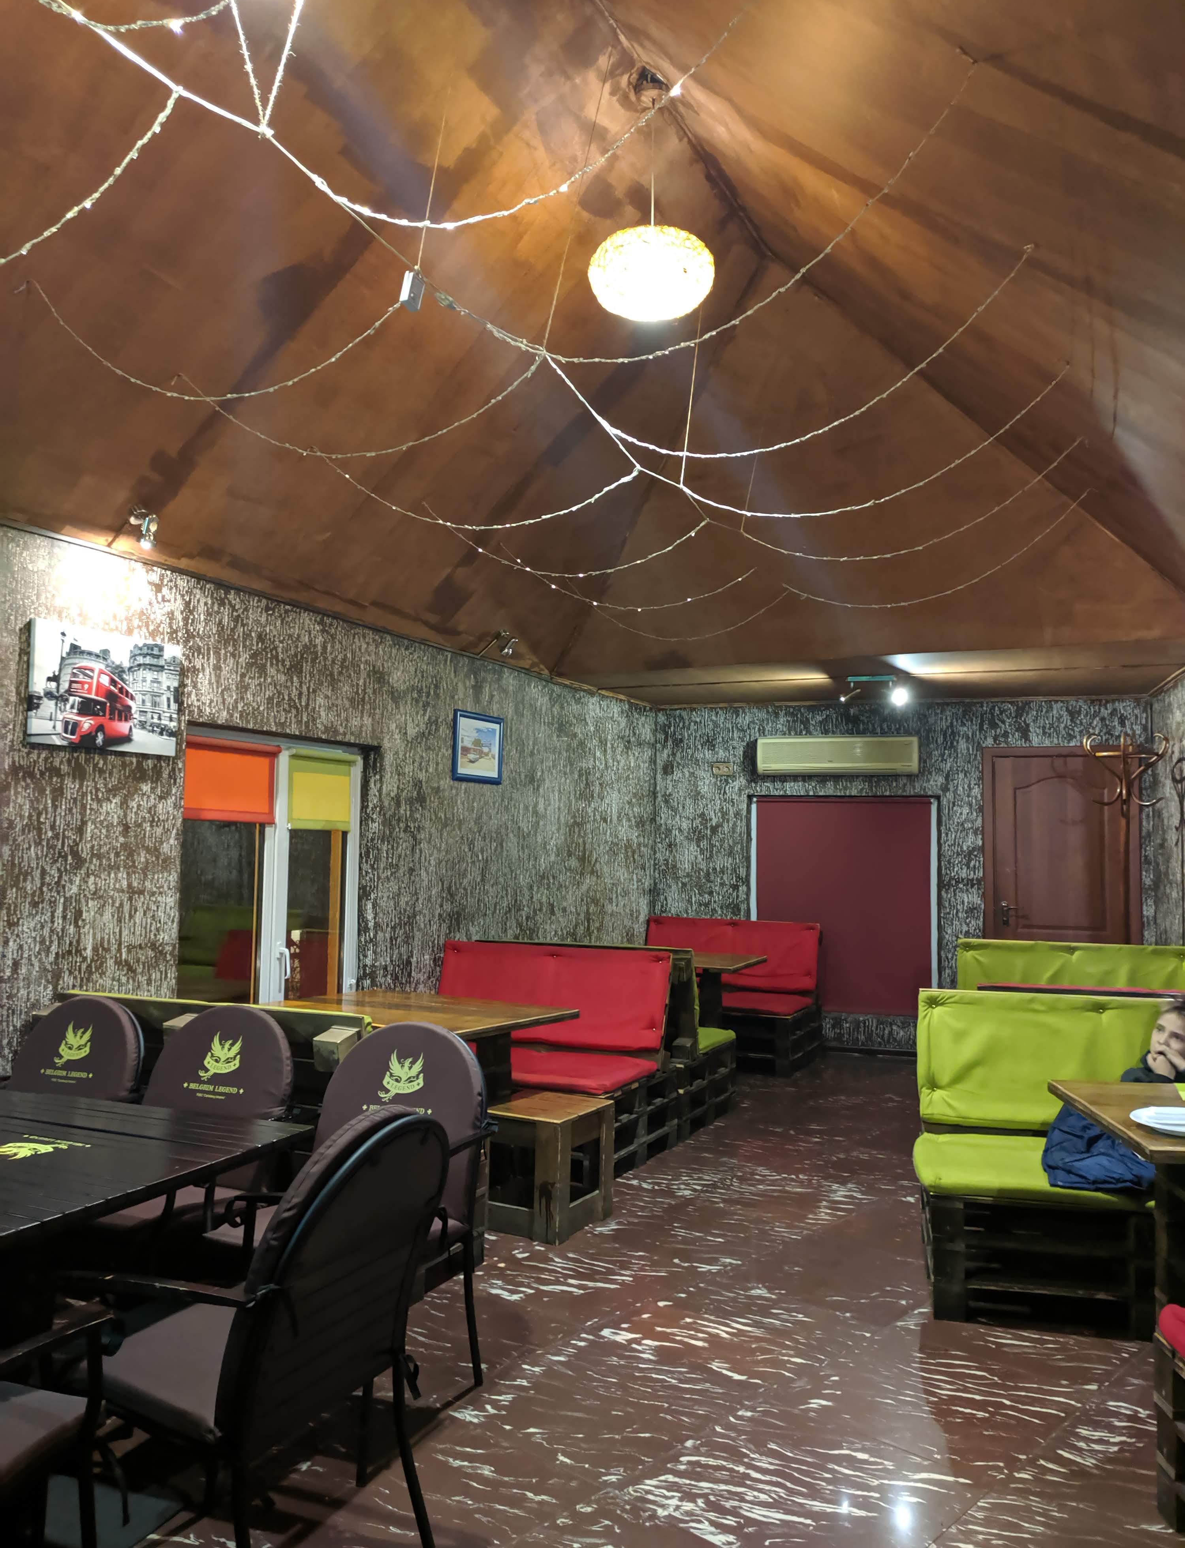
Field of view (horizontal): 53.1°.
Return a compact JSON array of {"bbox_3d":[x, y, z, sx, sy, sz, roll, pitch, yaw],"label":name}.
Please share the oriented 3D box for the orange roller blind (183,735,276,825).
[{"bbox_3d":[-1.558,0.036,5.127,0.050,0.349,0.563,-1,-4,27],"label":"orange roller blind"}]

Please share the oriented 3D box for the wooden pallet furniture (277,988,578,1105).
[{"bbox_3d":[-0.708,1.264,4.497,1.088,0.743,0.713,-2,-4,34],"label":"wooden pallet furniture"}]

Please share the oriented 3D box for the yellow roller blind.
[{"bbox_3d":[-1.288,0.087,5.643,0.050,0.354,0.467,-1,-4,27],"label":"yellow roller blind"}]

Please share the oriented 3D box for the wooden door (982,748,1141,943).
[{"bbox_3d":[3.020,0.856,7.654,0.951,2.052,0.100,-1,-4,23],"label":"wooden door"}]

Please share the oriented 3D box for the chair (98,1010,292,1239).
[{"bbox_3d":[-1.176,1.098,3.147,0.575,0.896,0.616,-1,-4,23],"label":"chair"}]

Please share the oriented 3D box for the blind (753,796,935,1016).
[{"bbox_3d":[1.750,0.921,8.342,1.234,1.504,0.060,0,-4,20],"label":"blind"}]

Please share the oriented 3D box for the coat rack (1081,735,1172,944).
[{"bbox_3d":[2.914,0.781,6.464,0.460,2.054,0.460,-1,-4,23],"label":"coat rack"}]

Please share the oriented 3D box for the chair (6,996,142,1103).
[{"bbox_3d":[-1.721,1.119,3.461,0.590,0.890,0.630,-1,-4,23],"label":"chair"}]

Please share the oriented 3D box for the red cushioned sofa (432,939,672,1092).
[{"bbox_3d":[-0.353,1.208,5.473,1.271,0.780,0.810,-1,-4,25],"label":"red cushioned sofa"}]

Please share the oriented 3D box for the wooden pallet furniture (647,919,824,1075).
[{"bbox_3d":[0.823,1.449,7.925,1.285,0.900,0.820,-1,-4,25],"label":"wooden pallet furniture"}]

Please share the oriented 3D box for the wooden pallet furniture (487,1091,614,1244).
[{"bbox_3d":[-0.156,1.424,4.325,0.317,0.418,0.392,-1,-4,29],"label":"wooden pallet furniture"}]

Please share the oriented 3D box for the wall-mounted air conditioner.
[{"bbox_3d":[1.699,-0.116,8.180,1.102,0.270,0.200,-1,-4,23],"label":"wall-mounted air conditioner"}]

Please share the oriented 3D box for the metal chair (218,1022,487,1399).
[{"bbox_3d":[-0.643,1.103,2.968,0.600,0.890,0.630,-1,-4,24],"label":"metal chair"}]

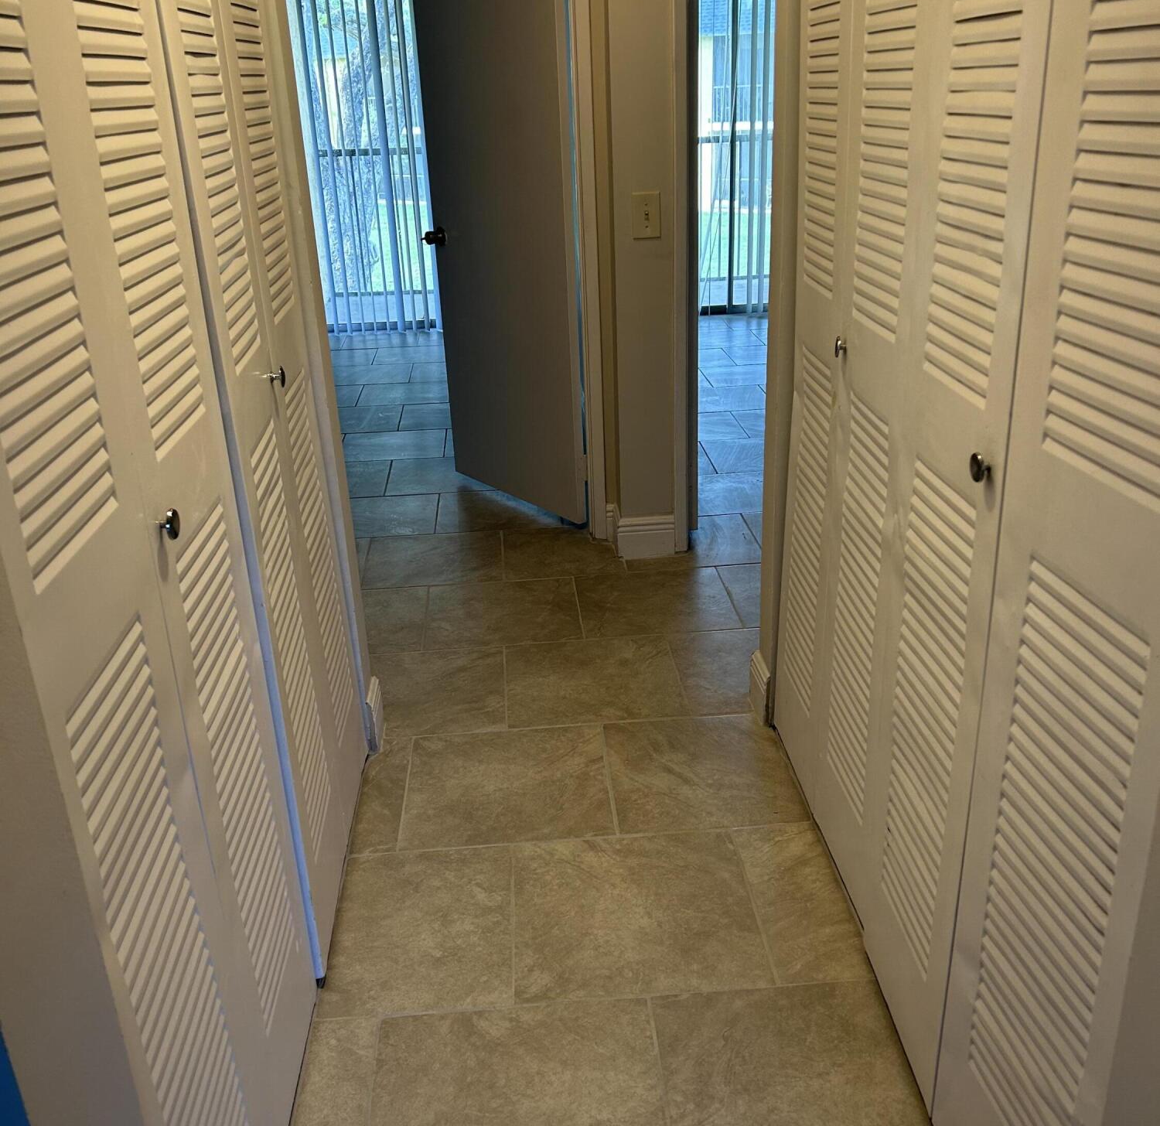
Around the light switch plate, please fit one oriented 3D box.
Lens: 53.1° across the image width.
[{"bbox_3d":[0.193,-0.995,3.329,0.081,0.125,0.012,-3,23,-3],"label":"light switch plate"}]

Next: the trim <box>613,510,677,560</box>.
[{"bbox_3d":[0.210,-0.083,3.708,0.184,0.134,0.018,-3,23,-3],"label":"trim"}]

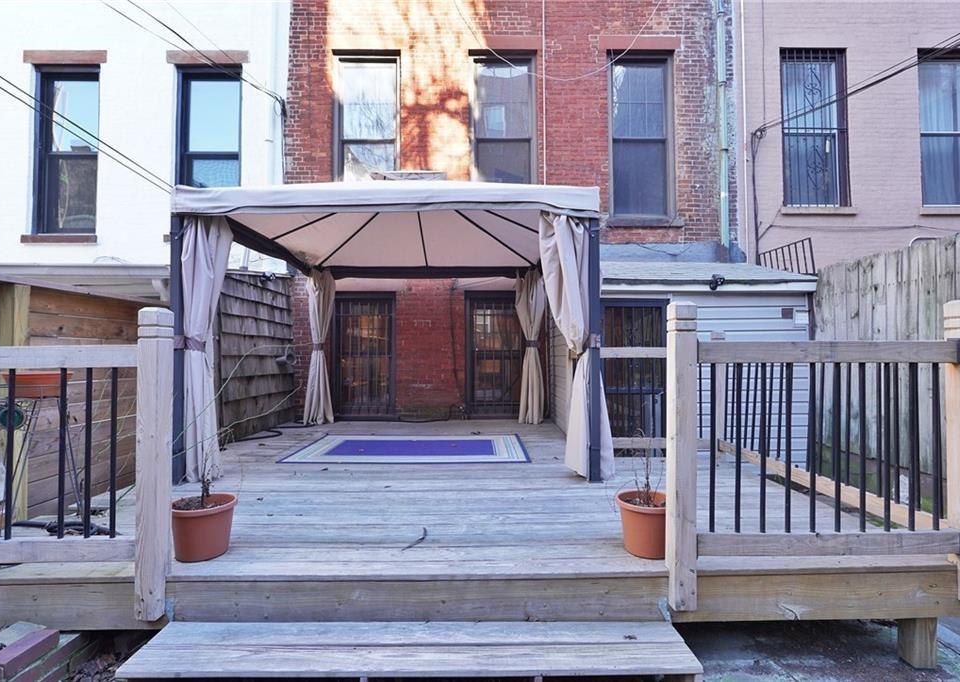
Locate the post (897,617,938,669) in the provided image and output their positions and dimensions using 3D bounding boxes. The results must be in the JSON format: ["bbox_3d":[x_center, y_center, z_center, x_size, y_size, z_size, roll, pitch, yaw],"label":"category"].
[{"bbox_3d":[1.933,1.305,2.015,0.092,0.230,0.092,0,-1,-1],"label":"post"}]

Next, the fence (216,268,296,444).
[{"bbox_3d":[-2.560,0.109,5.290,0.100,1.920,1.850,0,-1,-1],"label":"fence"}]

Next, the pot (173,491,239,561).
[{"bbox_3d":[-1.316,0.880,2.160,0.283,0.243,0.283,0,-1,-1],"label":"pot"}]

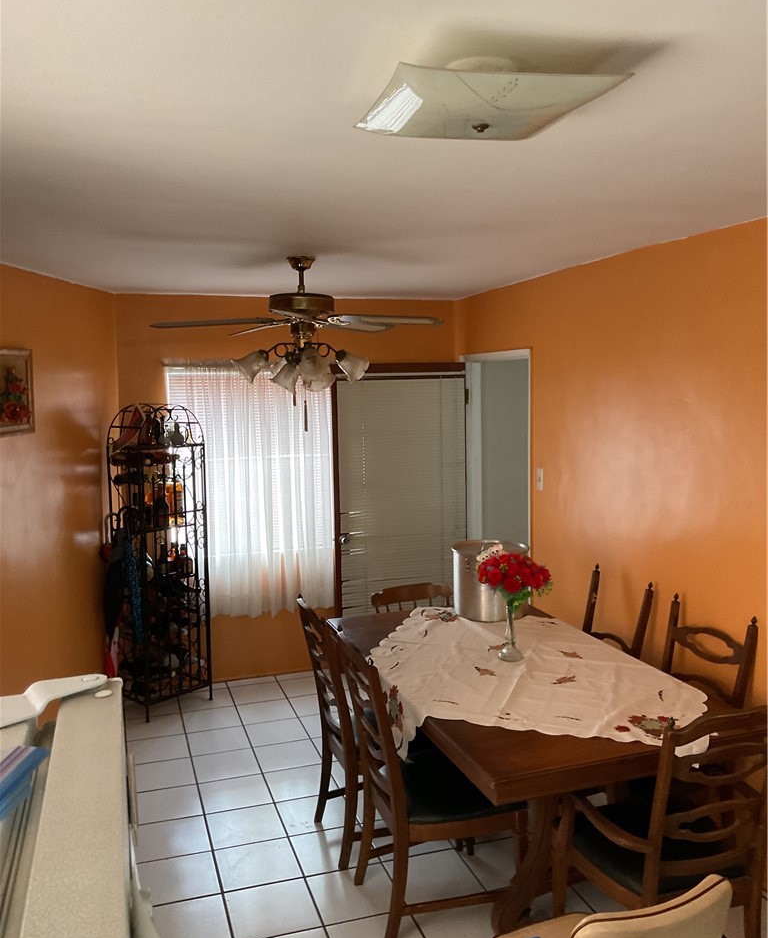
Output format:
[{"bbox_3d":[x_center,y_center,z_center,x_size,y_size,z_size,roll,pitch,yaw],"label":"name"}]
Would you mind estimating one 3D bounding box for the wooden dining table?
[{"bbox_3d":[0.513,1.168,3.478,1.036,0.747,1.790,-3,6,-18],"label":"wooden dining table"}]

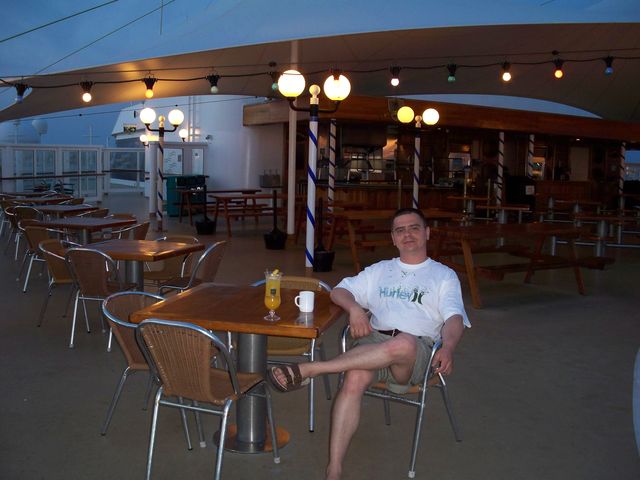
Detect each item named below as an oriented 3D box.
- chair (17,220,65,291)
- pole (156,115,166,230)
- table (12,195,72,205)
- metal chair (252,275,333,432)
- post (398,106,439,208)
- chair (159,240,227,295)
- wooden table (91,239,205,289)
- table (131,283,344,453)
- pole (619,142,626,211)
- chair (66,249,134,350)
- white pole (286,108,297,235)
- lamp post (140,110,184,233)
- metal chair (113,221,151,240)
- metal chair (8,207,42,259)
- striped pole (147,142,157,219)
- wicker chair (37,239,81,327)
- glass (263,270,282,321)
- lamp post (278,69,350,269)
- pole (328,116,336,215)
[{"bbox_3d":[-3.004,0.192,7.519,0.540,0.770,0.570,4,7,24],"label":"chair"},{"bbox_3d":[-3.383,-1.400,14.509,0.130,2.450,0.130,1,6,0],"label":"pole"},{"bbox_3d":[-5.193,-0.390,12.661,0.900,0.740,0.900,3,6,11],"label":"table"},{"bbox_3d":[-0.206,0.644,4.081,0.530,0.750,0.570,3,6,11],"label":"metal chair"},{"bbox_3d":[1.857,-1.225,13.239,0.940,2.660,0.330,-2,7,-34],"label":"post"},{"bbox_3d":[-1.061,0.417,5.879,0.560,0.785,0.470,4,6,19],"label":"chair"},{"bbox_3d":[-1.584,0.428,5.751,0.900,0.740,0.900,3,6,13],"label":"wooden table"},{"bbox_3d":[-0.349,0.691,3.555,0.900,0.740,0.900,3,6,13],"label":"table"},{"bbox_3d":[10.194,-2.004,23.187,0.140,2.570,0.140,2,6,0],"label":"pole"},{"bbox_3d":[-1.741,0.434,5.551,0.470,0.785,0.560,3,6,13],"label":"chair"},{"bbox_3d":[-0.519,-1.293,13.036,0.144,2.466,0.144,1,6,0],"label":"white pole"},{"bbox_3d":[-3.377,-1.490,14.535,0.960,2.600,0.330,-1,7,-20],"label":"lamp post"},{"bbox_3d":[-2.205,0.189,7.950,0.570,0.750,0.530,3,6,17],"label":"metal chair"},{"bbox_3d":[-4.156,-0.099,9.958,0.540,0.780,0.570,3,6,11],"label":"metal chair"},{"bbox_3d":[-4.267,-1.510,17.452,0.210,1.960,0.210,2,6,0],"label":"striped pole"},{"bbox_3d":[-2.183,0.390,6.134,0.580,0.740,0.560,3,6,14],"label":"wicker chair"},{"bbox_3d":[-0.222,0.256,3.209,0.085,0.225,0.085,1,6,0],"label":"glass"},{"bbox_3d":[-0.096,-0.749,8.371,0.880,2.621,0.330,0,6,-12],"label":"lamp post"},{"bbox_3d":[0.238,-1.307,14.335,0.120,2.480,0.120,1,6,0],"label":"pole"}]

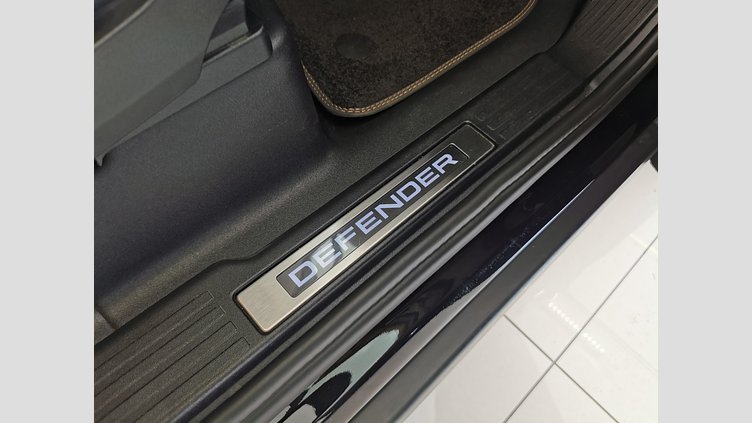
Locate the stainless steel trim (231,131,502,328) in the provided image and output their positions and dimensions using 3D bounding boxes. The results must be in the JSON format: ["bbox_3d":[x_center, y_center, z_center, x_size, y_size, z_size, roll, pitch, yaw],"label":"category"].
[{"bbox_3d":[0.008,0.003,0.653,0.395,0.008,0.050,-38,73,-28],"label":"stainless steel trim"}]

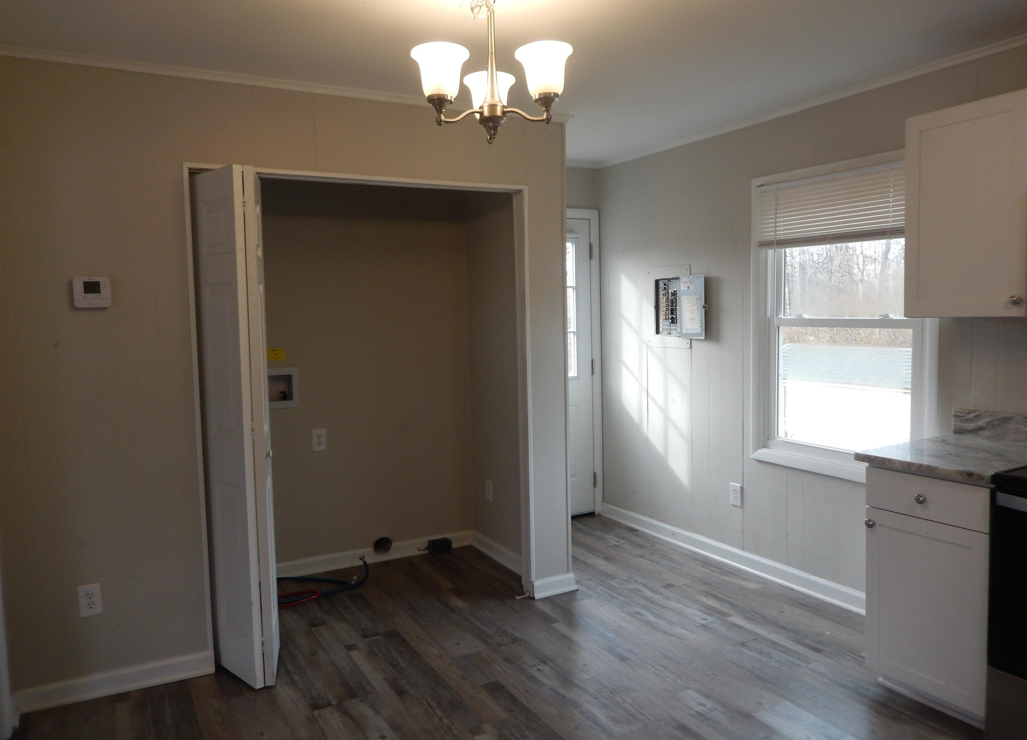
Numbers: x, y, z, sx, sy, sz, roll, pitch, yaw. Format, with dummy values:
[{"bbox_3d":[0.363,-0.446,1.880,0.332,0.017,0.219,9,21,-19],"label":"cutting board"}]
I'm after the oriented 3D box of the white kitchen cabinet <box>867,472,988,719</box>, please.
[{"bbox_3d":[1.707,0.786,2.768,0.629,0.866,0.449,-4,5,-30],"label":"white kitchen cabinet"}]

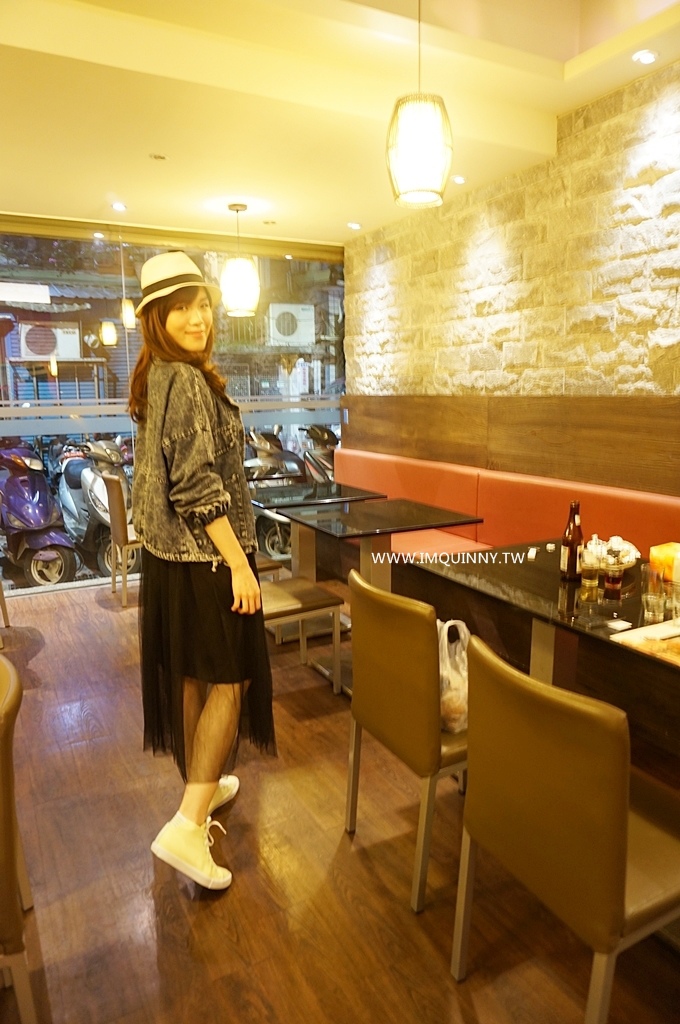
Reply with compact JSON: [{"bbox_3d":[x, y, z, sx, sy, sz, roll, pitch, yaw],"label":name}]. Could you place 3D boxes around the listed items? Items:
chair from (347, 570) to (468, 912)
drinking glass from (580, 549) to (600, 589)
[{"bbox_3d":[0.314,0.594,1.972,0.468,0.830,0.419,-6,11,-27],"label":"chair"},{"bbox_3d":[0.763,0.169,2.069,0.054,0.099,0.054,-6,11,-27],"label":"drinking glass"}]

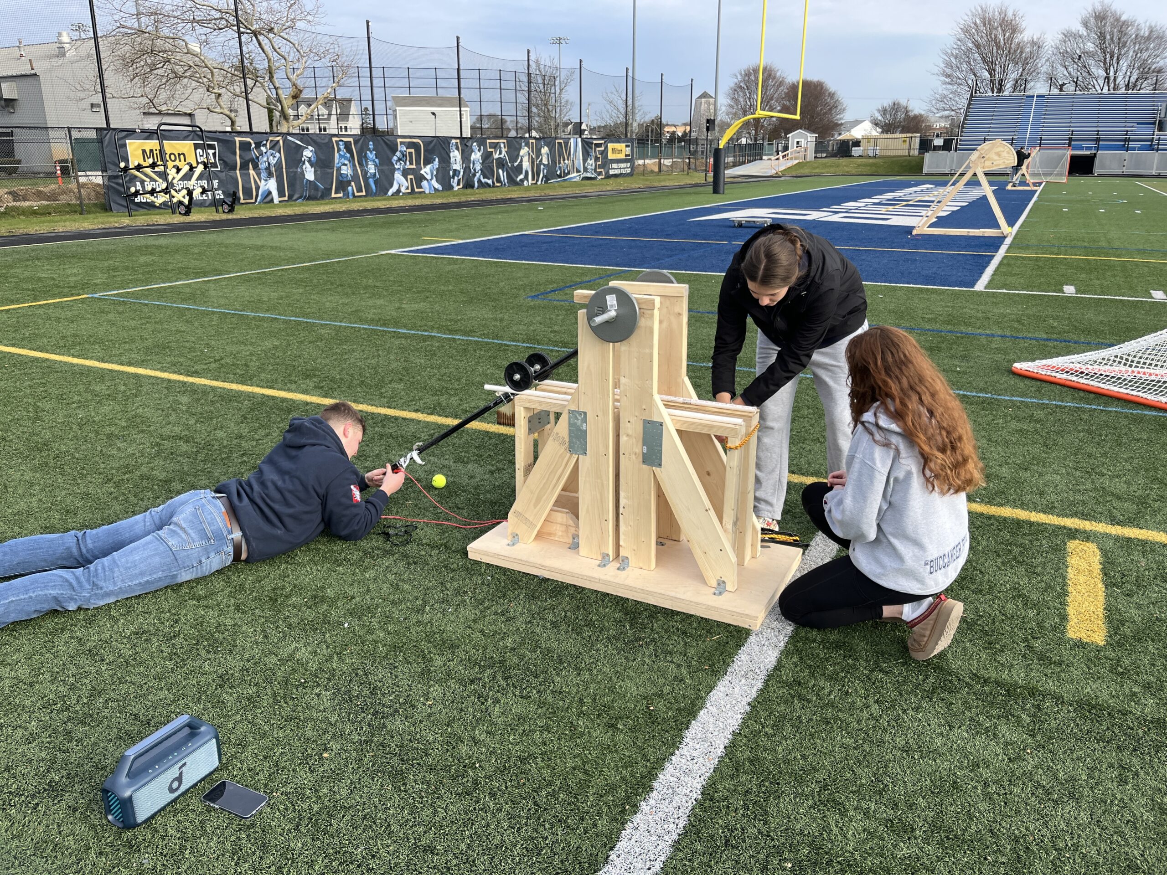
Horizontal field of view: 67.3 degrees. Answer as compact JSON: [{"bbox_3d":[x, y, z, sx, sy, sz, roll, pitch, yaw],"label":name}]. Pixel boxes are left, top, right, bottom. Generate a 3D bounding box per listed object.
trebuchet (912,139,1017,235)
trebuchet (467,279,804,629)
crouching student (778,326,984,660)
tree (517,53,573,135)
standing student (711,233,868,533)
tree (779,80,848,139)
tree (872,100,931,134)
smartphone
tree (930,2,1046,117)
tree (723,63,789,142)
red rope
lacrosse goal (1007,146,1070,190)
[{"bbox_3d":[7.786,-5.058,17.742,1.770,1.860,0.400,7,19,22],"label":"trebuchet"},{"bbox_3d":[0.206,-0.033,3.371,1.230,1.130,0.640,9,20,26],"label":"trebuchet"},{"bbox_3d":[0.995,0.159,2.895,0.520,1.060,0.680,-14,23,-38],"label":"crouching student"},{"bbox_3d":[-2.983,-26.094,70.322,4.580,8.850,4.580,-1,18,-2],"label":"tree"},{"bbox_3d":[0.860,-0.193,3.578,0.800,1.310,0.500,-10,21,-29],"label":"standing student"},{"bbox_3d":[23.098,-31.834,88.719,6.600,8.320,6.600,4,18,13],"label":"tree"},{"bbox_3d":[40.298,-38.953,111.763,7.440,7.920,7.440,6,19,18],"label":"tree"},{"bbox_3d":[-0.885,0.915,2.228,0.150,0.010,0.073,9,20,26],"label":"smartphone"},{"bbox_3d":[41.108,-35.948,89.922,10.740,15.860,10.740,8,19,22],"label":"tree"},{"bbox_3d":[17.493,-32.979,89.609,6.570,9.930,6.570,3,18,10],"label":"tree"},{"bbox_3d":[-0.625,0.300,3.850,0.640,0.200,0.220,9,20,26],"label":"red rope"},{"bbox_3d":[26.747,-15.673,50.444,1.900,1.880,2.050,9,20,26],"label":"lacrosse goal"}]

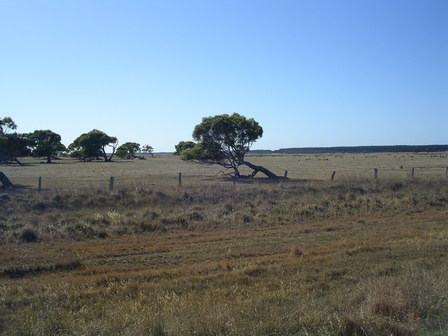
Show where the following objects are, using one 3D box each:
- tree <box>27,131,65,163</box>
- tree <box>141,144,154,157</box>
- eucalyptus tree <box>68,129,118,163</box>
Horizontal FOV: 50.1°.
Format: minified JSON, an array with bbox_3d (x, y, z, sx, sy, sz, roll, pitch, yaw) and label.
[{"bbox_3d":[-40.030,-4.760,108.000,8.850,7.260,8.000,0,2,0],"label":"tree"},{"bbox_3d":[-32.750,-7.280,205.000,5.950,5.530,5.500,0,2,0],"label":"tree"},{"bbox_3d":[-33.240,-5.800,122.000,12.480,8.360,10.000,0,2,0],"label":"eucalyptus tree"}]

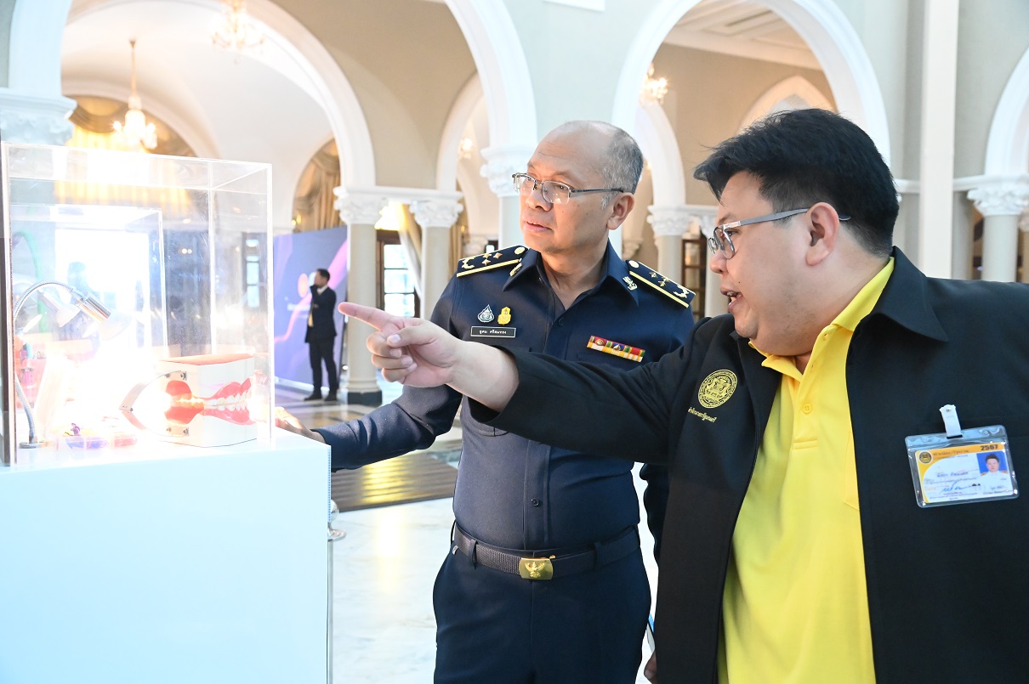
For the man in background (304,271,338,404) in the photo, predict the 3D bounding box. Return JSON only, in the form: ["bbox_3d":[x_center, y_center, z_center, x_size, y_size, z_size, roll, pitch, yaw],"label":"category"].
[{"bbox_3d":[-2.540,-0.076,12.750,0.420,1.720,0.500,-1,3,-22],"label":"man in background"}]

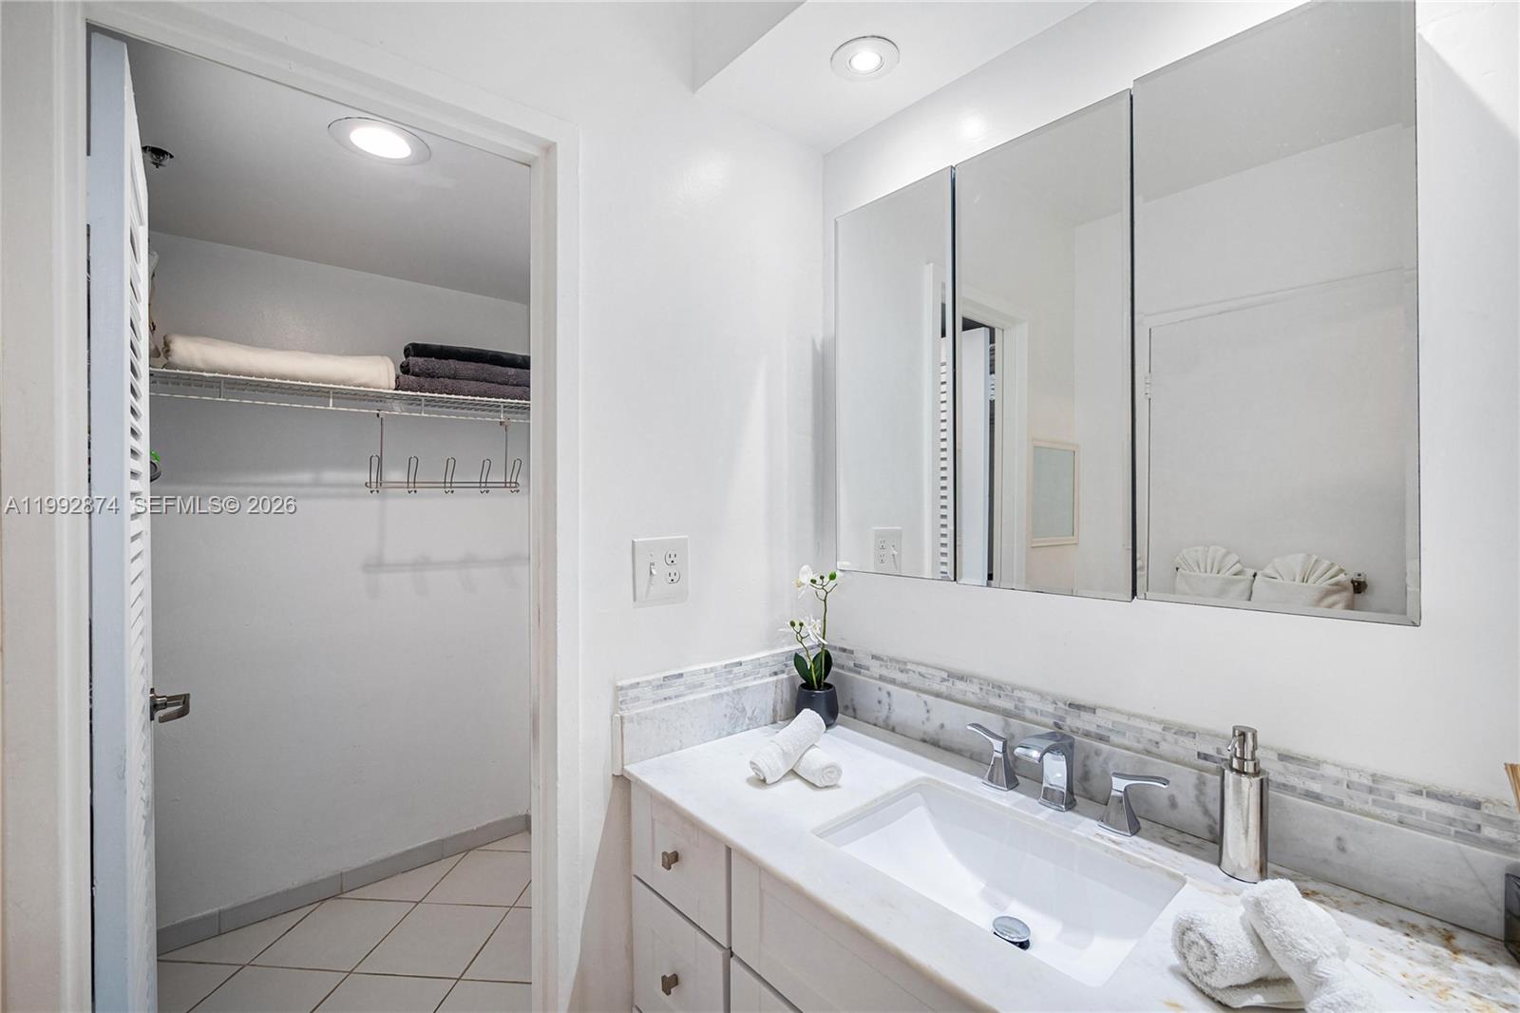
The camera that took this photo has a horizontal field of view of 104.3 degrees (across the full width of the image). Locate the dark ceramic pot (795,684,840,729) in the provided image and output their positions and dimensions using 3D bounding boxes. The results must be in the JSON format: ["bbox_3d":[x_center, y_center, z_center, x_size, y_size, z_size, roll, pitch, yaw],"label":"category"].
[{"bbox_3d":[0.138,0.482,1.409,0.105,0.080,0.105,0,0,0],"label":"dark ceramic pot"}]

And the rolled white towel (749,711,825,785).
[{"bbox_3d":[0.056,0.468,1.162,0.062,0.060,0.170,0,15,42],"label":"rolled white towel"}]

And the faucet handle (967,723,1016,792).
[{"bbox_3d":[0.440,0.476,1.129,0.050,0.090,0.090,0,0,-42],"label":"faucet handle"}]

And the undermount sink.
[{"bbox_3d":[0.341,0.601,0.890,0.318,0.160,0.438,0,0,-42],"label":"undermount sink"}]

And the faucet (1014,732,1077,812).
[{"bbox_3d":[0.488,0.462,1.008,0.148,0.118,0.045,0,0,-42],"label":"faucet"}]

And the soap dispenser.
[{"bbox_3d":[0.697,0.420,0.849,0.070,0.200,0.073,0,0,43],"label":"soap dispenser"}]

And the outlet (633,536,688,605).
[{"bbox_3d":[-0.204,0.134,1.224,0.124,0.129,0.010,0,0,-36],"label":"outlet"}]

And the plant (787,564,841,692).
[{"bbox_3d":[0.128,0.294,1.400,0.100,0.300,0.110,0,0,-42],"label":"plant"}]

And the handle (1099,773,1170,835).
[{"bbox_3d":[0.602,0.475,0.948,0.050,0.090,0.090,0,0,-42],"label":"handle"}]

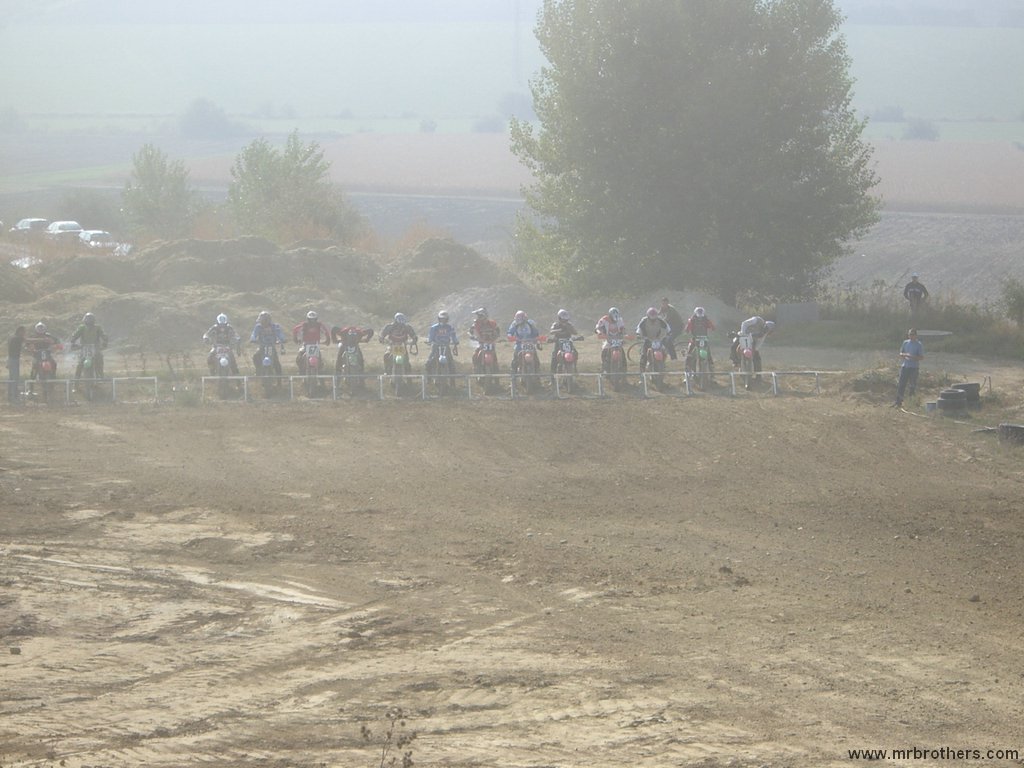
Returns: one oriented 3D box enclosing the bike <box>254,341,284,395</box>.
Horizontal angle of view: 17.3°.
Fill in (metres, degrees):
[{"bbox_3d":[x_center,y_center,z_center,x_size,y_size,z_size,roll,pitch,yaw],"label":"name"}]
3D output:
[{"bbox_3d":[-5.718,-0.370,78.558,0.800,1.220,2.100,-1,6,-5],"label":"bike"}]

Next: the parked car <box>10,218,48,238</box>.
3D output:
[{"bbox_3d":[-27.385,-8.683,192.000,1.700,1.430,4.200,-2,5,-24],"label":"parked car"}]

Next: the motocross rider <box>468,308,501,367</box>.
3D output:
[{"bbox_3d":[-0.634,-0.876,77.710,0.760,1.760,0.800,0,6,-4],"label":"motocross rider"}]

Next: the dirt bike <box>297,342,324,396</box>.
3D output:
[{"bbox_3d":[-4.572,-0.343,76.522,0.800,1.180,2.100,0,5,-4],"label":"dirt bike"}]

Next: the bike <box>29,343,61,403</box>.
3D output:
[{"bbox_3d":[-10.551,-0.232,76.110,0.800,1.180,2.100,0,5,-4],"label":"bike"}]

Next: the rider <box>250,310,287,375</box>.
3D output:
[{"bbox_3d":[-5.689,-0.900,78.876,0.850,1.620,0.850,-1,6,-5],"label":"rider"}]

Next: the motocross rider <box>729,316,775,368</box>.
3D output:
[{"bbox_3d":[5.547,-0.782,78.101,0.950,1.505,0.850,-2,6,-22],"label":"motocross rider"}]

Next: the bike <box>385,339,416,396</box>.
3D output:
[{"bbox_3d":[-2.535,-0.353,76.663,0.800,1.180,2.100,0,5,-4],"label":"bike"}]

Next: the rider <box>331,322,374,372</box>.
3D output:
[{"bbox_3d":[-3.737,-0.687,79.074,0.980,1.350,0.950,-1,6,-5],"label":"rider"}]

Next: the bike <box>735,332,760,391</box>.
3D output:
[{"bbox_3d":[5.332,-0.563,77.765,0.800,1.230,2.100,0,6,-4],"label":"bike"}]

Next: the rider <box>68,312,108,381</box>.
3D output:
[{"bbox_3d":[-9.686,-0.726,77.129,0.850,1.758,0.800,0,6,-4],"label":"rider"}]

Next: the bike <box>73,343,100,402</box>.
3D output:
[{"bbox_3d":[-9.634,-0.339,76.797,0.800,1.230,2.100,0,6,-4],"label":"bike"}]

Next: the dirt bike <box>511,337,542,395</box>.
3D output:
[{"bbox_3d":[0.339,-0.425,79.220,0.800,1.220,2.100,-1,6,-5],"label":"dirt bike"}]

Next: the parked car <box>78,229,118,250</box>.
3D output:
[{"bbox_3d":[-22.208,-7.610,182.000,1.680,1.430,4.200,-2,6,-20],"label":"parked car"}]

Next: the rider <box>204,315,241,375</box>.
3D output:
[{"bbox_3d":[-6.777,-0.861,78.756,0.900,1.600,0.850,-1,6,-5],"label":"rider"}]

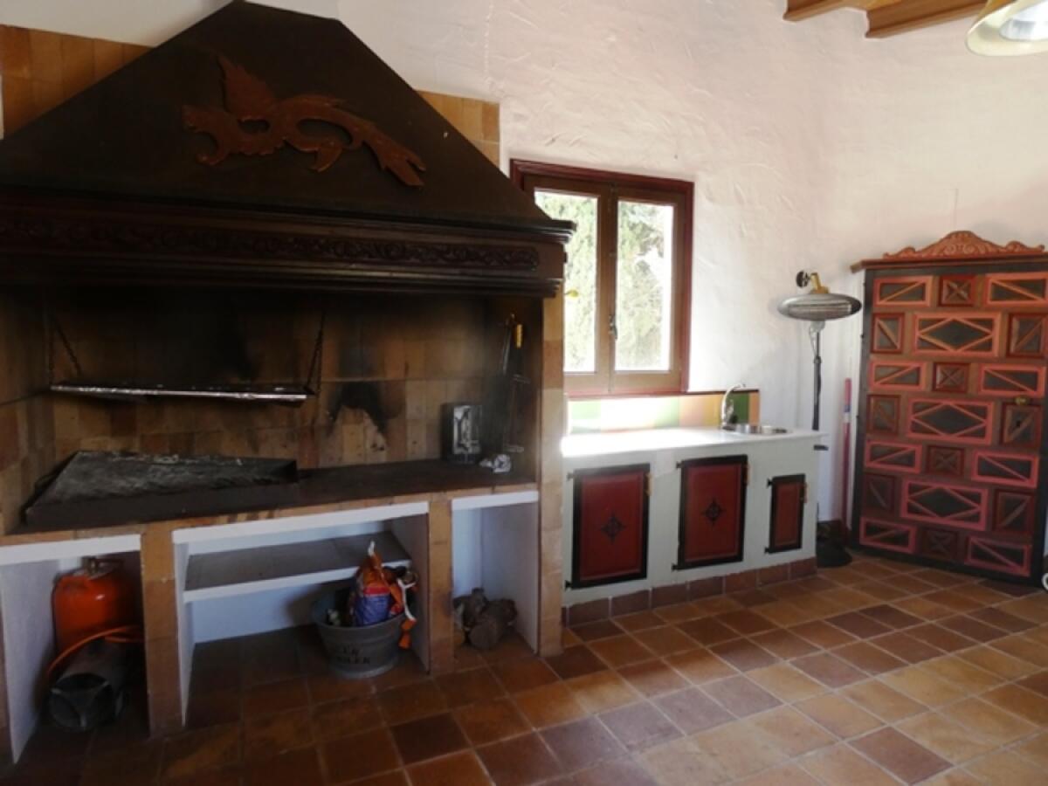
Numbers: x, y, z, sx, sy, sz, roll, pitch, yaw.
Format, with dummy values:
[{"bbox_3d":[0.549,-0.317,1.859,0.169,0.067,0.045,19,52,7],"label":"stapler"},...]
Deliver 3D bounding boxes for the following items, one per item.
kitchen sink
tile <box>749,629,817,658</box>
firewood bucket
[{"bbox_3d":[1.544,0.318,4.034,0.410,0.150,0.410,-2,5,-23],"label":"kitchen sink"},{"bbox_3d":[1.287,1.244,2.985,0.237,0.015,0.237,-2,5,-23],"label":"tile"},{"bbox_3d":[-0.734,1.097,2.765,0.420,0.255,0.420,0,4,0],"label":"firewood bucket"}]

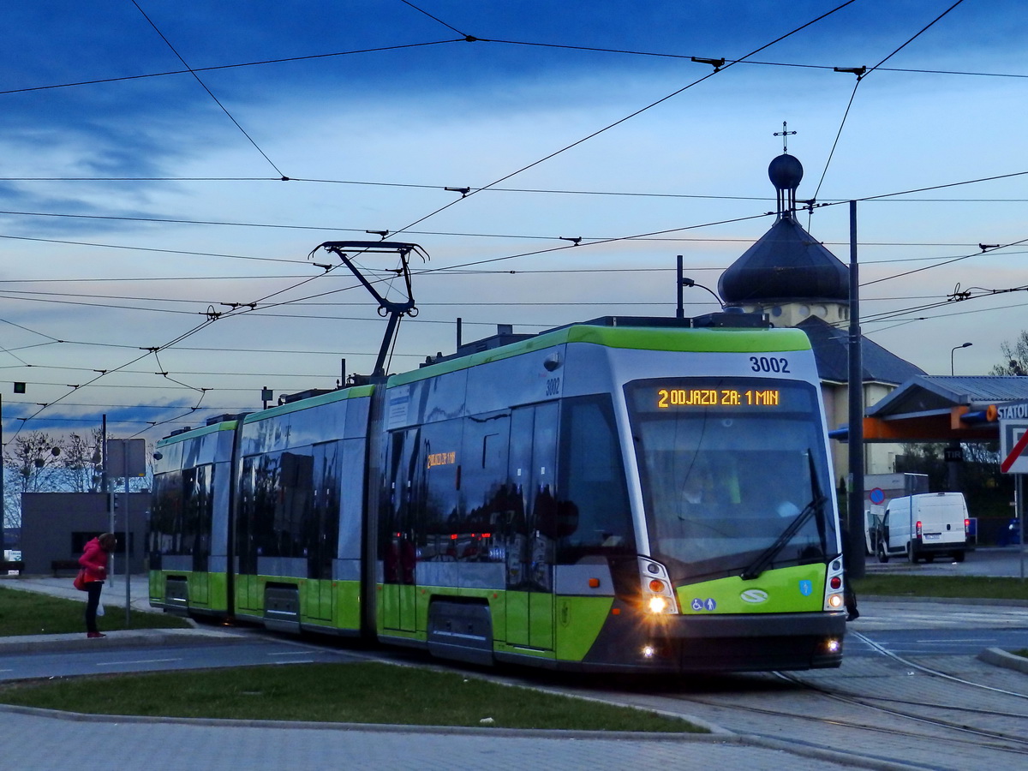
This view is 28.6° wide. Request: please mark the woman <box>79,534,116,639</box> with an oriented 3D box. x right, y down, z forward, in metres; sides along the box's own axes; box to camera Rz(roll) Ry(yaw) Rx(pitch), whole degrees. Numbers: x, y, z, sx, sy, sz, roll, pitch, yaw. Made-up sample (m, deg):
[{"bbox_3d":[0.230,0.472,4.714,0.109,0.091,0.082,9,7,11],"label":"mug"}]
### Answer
[{"bbox_3d":[-6.072,2.906,29.419,0.540,1.500,0.500,0,-5,-5],"label":"woman"}]

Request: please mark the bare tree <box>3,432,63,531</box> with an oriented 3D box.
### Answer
[{"bbox_3d":[-34.505,8.108,144.813,4.600,9.660,4.600,0,-5,0],"label":"bare tree"}]

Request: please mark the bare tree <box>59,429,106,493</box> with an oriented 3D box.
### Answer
[{"bbox_3d":[-30.941,8.016,144.821,4.000,9.840,4.000,0,-5,0],"label":"bare tree"}]

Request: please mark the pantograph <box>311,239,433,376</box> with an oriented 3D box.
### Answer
[{"bbox_3d":[-2.003,-1.180,30.384,1.850,2.160,1.800,2,-5,-21],"label":"pantograph"}]

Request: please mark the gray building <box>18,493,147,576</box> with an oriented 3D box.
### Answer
[{"bbox_3d":[-19.376,7.345,99.732,8.500,3.950,6.000,0,-5,0],"label":"gray building"}]

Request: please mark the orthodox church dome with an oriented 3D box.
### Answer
[{"bbox_3d":[17.668,-10.174,131.222,8.700,9.890,8.700,0,-5,0],"label":"orthodox church dome"}]

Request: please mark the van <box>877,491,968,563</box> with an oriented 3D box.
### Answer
[{"bbox_3d":[15.200,5.327,75.315,2.070,2.520,5.410,1,-5,-7],"label":"van"}]

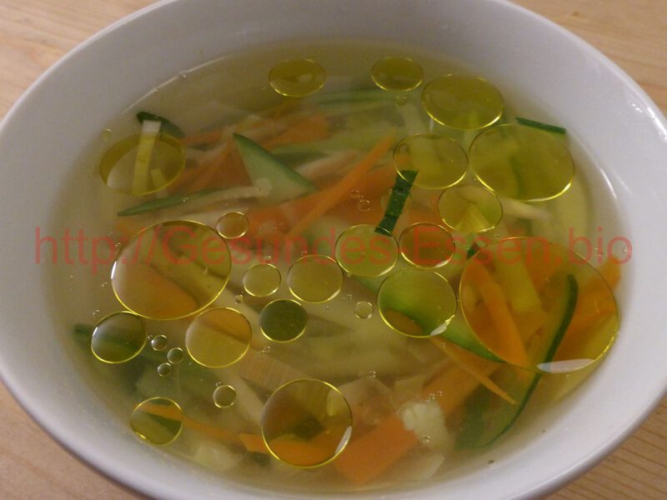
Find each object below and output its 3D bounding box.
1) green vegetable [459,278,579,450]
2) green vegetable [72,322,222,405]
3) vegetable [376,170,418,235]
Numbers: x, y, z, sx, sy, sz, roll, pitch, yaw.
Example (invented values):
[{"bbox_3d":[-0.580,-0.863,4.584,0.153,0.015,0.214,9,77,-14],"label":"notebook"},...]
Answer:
[{"bbox_3d":[0.047,0.028,0.153,0.015,0.010,0.052,32,60,20],"label":"green vegetable"},{"bbox_3d":[-0.048,0.031,0.152,0.037,0.008,0.013,14,55,9],"label":"green vegetable"},{"bbox_3d":[0.018,-0.014,0.168,0.005,0.002,0.025,17,56,13],"label":"vegetable"}]

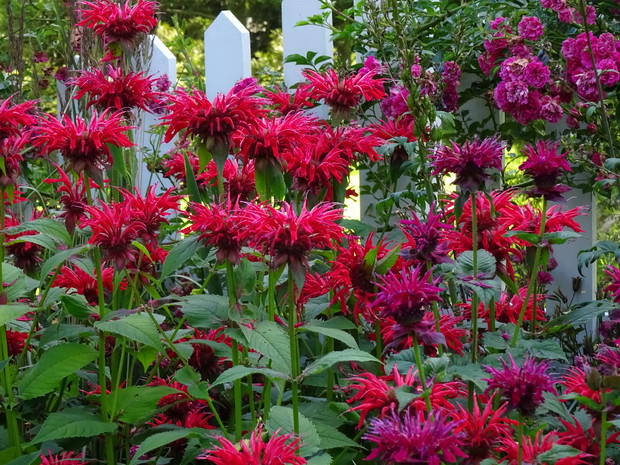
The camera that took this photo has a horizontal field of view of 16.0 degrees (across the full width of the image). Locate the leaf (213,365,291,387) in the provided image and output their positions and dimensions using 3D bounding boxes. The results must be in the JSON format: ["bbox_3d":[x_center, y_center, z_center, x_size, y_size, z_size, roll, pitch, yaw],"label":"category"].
[{"bbox_3d":[-0.055,0.135,2.050,0.078,0.018,0.034,-12,24,-12],"label":"leaf"}]

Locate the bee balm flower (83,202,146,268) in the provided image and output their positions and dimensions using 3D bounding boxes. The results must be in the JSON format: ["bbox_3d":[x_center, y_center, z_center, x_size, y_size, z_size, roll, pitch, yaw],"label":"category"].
[{"bbox_3d":[-0.186,0.003,2.100,0.061,0.067,0.061,-7,6,0],"label":"bee balm flower"}]

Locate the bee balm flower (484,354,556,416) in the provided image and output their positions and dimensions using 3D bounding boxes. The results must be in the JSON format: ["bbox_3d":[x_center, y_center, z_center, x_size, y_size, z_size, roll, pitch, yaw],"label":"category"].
[{"bbox_3d":[0.201,0.146,2.100,0.069,0.059,0.069,-1,3,0],"label":"bee balm flower"}]

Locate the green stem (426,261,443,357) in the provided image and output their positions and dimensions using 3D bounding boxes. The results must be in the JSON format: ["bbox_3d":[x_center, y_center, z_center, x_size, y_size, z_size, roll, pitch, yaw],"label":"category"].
[{"bbox_3d":[0.121,0.073,2.120,0.006,0.093,0.006,-6,0,0],"label":"green stem"}]

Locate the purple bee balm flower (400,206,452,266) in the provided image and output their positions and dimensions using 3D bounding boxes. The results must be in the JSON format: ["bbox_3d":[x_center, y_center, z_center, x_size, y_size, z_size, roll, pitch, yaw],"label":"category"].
[{"bbox_3d":[0.119,0.004,2.250,0.054,0.060,0.054,0,3,0],"label":"purple bee balm flower"}]

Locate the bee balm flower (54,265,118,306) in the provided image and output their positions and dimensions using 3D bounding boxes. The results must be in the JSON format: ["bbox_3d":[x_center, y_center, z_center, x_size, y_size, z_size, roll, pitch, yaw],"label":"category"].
[{"bbox_3d":[-0.236,0.056,2.350,0.077,0.046,0.077,-1,3,0],"label":"bee balm flower"}]

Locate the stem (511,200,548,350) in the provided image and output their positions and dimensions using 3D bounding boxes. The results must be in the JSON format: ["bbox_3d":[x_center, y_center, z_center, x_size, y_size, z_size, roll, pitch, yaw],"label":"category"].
[{"bbox_3d":[0.229,0.042,2.300,0.009,0.158,0.008,11,0,0],"label":"stem"}]

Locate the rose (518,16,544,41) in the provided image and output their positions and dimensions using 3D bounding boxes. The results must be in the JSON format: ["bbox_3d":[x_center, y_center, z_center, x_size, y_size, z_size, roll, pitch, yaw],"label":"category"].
[{"bbox_3d":[0.332,-0.306,3.300,0.039,0.036,0.030,0,3,6],"label":"rose"}]

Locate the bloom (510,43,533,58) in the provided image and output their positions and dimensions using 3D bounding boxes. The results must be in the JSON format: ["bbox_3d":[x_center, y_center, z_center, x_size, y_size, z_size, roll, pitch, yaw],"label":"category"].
[{"bbox_3d":[0.307,-0.262,3.200,0.032,0.028,0.032,-1,3,0],"label":"bloom"}]

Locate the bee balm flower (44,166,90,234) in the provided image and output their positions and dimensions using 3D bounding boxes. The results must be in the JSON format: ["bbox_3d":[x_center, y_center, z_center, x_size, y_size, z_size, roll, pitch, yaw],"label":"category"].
[{"bbox_3d":[-0.241,-0.032,2.200,0.050,0.067,0.047,0,5,0],"label":"bee balm flower"}]

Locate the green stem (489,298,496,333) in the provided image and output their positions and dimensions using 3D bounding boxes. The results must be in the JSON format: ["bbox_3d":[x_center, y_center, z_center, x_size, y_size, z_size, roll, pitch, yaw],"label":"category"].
[{"bbox_3d":[0.199,0.091,2.400,0.005,0.039,0.005,0,3,0],"label":"green stem"}]

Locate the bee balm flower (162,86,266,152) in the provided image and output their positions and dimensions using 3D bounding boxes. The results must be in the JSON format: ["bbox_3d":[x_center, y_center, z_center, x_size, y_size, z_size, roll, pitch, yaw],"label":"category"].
[{"bbox_3d":[-0.087,-0.103,2.000,0.094,0.060,0.090,0,3,0],"label":"bee balm flower"}]

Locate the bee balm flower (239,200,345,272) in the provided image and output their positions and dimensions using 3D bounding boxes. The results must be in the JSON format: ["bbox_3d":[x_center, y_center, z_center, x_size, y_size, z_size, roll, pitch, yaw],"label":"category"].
[{"bbox_3d":[-0.018,0.004,2.000,0.094,0.066,0.090,0,5,0],"label":"bee balm flower"}]

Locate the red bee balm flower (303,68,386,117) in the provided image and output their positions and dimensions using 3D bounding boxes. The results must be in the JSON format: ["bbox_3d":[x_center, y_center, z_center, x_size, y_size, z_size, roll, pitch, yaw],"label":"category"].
[{"bbox_3d":[0.035,-0.140,2.200,0.083,0.049,0.080,0,3,0],"label":"red bee balm flower"}]

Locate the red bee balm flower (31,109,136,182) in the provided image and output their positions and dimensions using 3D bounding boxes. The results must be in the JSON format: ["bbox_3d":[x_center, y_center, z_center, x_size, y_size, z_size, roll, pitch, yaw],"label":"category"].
[{"bbox_3d":[-0.209,-0.083,2.020,0.092,0.059,0.092,-1,3,0],"label":"red bee balm flower"}]

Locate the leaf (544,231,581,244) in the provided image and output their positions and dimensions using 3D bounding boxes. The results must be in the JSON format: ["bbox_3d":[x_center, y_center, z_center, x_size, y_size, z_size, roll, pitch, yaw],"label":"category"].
[{"bbox_3d":[0.263,0.005,2.300,0.039,0.012,0.022,11,18,14],"label":"leaf"}]

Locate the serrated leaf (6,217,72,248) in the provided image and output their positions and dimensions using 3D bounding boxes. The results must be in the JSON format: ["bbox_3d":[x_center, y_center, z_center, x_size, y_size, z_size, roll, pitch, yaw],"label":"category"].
[{"bbox_3d":[-0.260,0.000,2.100,0.067,0.019,0.033,23,34,9],"label":"serrated leaf"}]

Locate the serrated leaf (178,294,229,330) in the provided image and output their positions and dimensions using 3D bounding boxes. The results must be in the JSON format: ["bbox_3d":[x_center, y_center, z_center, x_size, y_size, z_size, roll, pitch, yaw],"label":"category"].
[{"bbox_3d":[-0.108,0.079,2.200,0.062,0.018,0.038,14,53,19],"label":"serrated leaf"}]

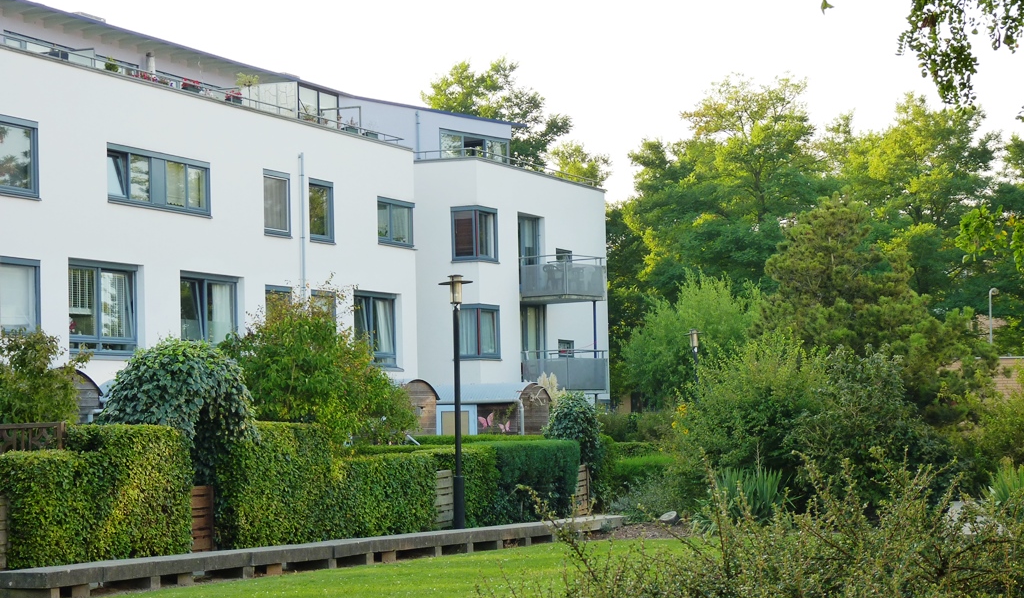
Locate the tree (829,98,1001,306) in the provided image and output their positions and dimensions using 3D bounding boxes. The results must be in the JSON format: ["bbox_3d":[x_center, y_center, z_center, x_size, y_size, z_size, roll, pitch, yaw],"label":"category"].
[{"bbox_3d":[15.978,-0.949,97.847,7.200,14.010,7.200,-1,-3,0],"label":"tree"}]

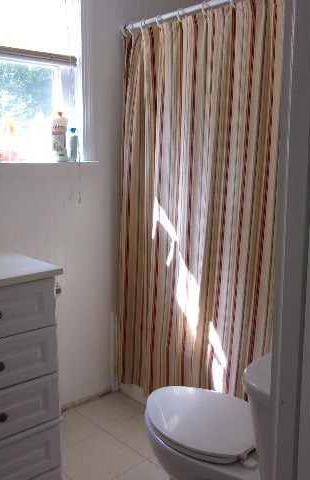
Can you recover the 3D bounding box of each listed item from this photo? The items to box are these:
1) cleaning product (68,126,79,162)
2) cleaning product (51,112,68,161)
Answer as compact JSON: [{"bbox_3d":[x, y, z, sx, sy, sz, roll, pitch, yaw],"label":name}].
[{"bbox_3d":[-0.369,-0.432,2.272,0.045,0.148,0.036,-1,9,-6],"label":"cleaning product"},{"bbox_3d":[-0.423,-0.458,2.219,0.068,0.216,0.046,0,9,2],"label":"cleaning product"}]

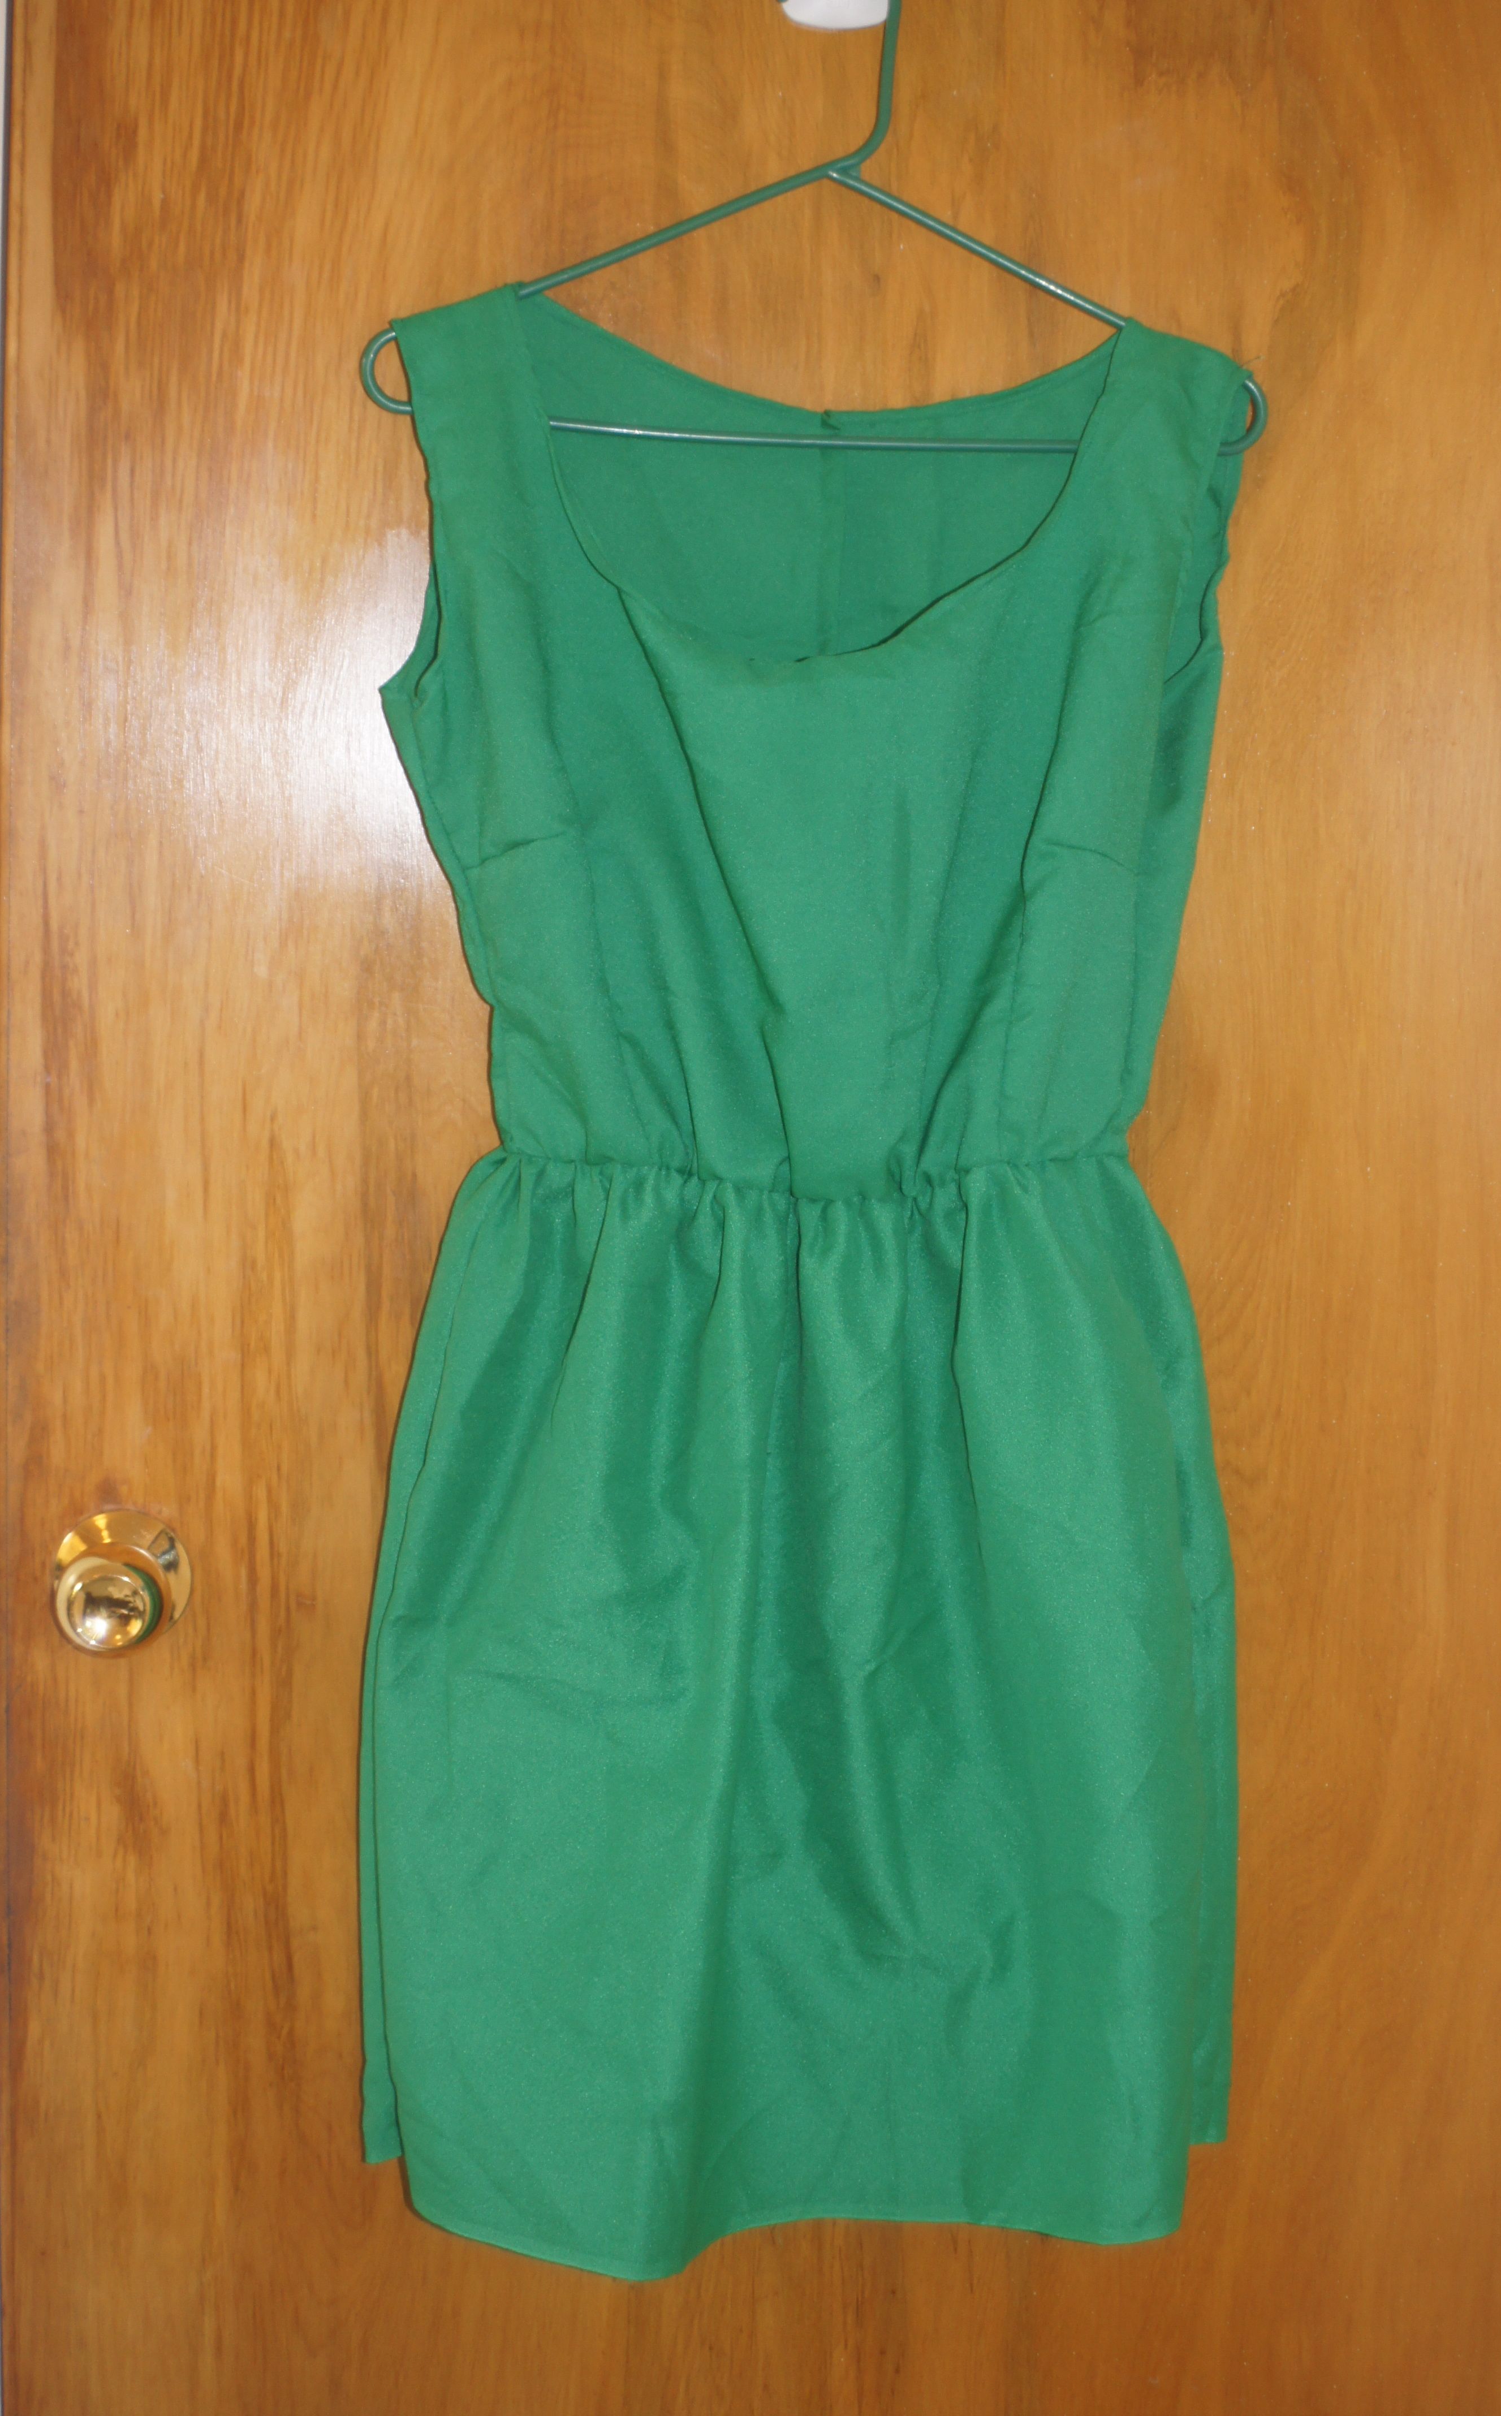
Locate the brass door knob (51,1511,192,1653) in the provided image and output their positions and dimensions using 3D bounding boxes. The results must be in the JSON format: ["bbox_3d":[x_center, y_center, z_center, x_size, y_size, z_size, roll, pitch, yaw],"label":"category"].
[{"bbox_3d":[-0.292,0.178,1.607,0.065,0.065,0.065,1,7,-4],"label":"brass door knob"}]

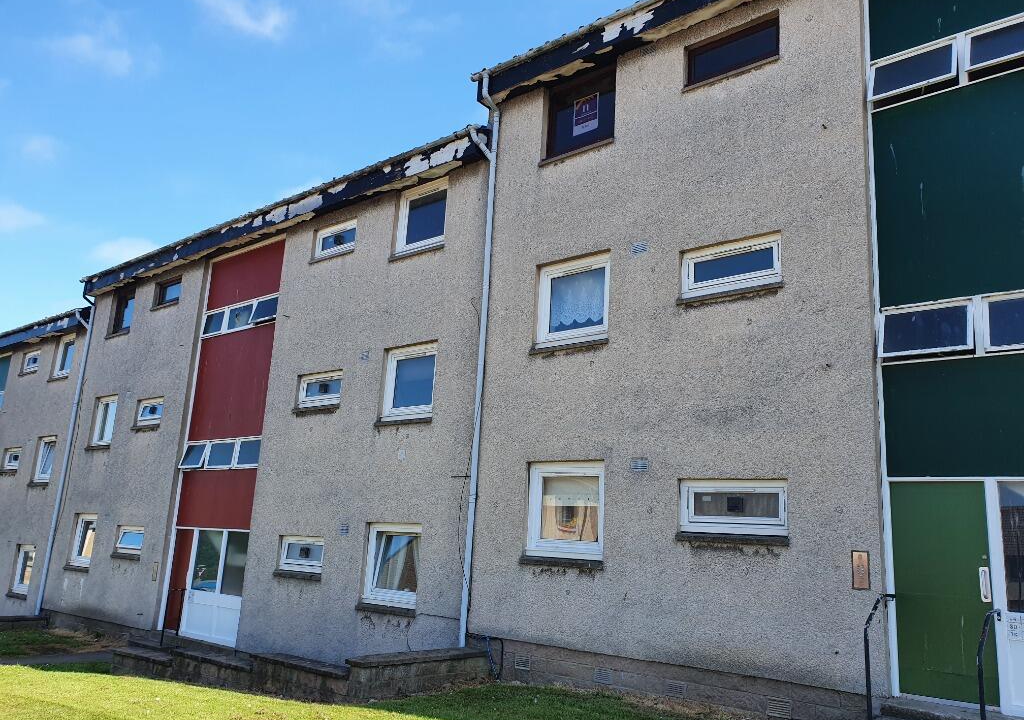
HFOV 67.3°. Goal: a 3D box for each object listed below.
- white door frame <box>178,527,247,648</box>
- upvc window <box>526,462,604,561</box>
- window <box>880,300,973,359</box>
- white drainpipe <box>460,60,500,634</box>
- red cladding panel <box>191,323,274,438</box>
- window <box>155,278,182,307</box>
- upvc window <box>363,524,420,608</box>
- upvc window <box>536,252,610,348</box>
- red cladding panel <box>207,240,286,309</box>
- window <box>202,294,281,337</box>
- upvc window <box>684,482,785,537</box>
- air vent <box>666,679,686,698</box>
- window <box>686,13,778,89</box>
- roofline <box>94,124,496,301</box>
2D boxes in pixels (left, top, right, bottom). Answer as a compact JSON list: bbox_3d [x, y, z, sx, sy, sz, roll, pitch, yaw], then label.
[{"bbox_3d":[-5.542,4.245,14.482,2.090,2.002,0.080,-8,-17,38],"label":"white door frame"},{"bbox_3d":[0.721,1.919,9.849,1.210,1.198,0.100,-8,-17,38],"label":"upvc window"},{"bbox_3d":[3.945,-0.305,7.343,0.810,0.529,0.073,-7,-25,39],"label":"window"},{"bbox_3d":[-0.504,-0.300,10.748,0.230,8.214,0.345,-7,-16,39],"label":"white drainpipe"},{"bbox_3d":[-5.539,0.479,15.210,2.853,2.142,0.063,-7,-16,39],"label":"red cladding panel"},{"bbox_3d":[-7.757,-1.513,17.592,1.181,0.585,0.094,-7,-16,39],"label":"window"},{"bbox_3d":[-1.753,3.086,11.582,1.202,1.182,0.100,-8,-17,38],"label":"upvc window"},{"bbox_3d":[0.864,-0.785,10.494,1.202,1.206,0.100,-8,-17,38],"label":"upvc window"},{"bbox_3d":[-5.419,-1.699,15.703,2.853,1.097,0.063,-7,-16,39],"label":"red cladding panel"},{"bbox_3d":[-5.485,-0.867,15.532,2.947,0.627,0.105,-7,-16,39],"label":"window"},{"bbox_3d":[2.465,1.624,8.478,1.235,0.579,0.100,-8,-17,38],"label":"upvc window"},{"bbox_3d":[1.744,3.460,8.088,0.228,0.153,0.031,-7,-16,39],"label":"air vent"},{"bbox_3d":[2.837,-3.886,9.792,1.239,0.603,0.100,-8,-17,38],"label":"window"},{"bbox_3d":[-5.935,-2.672,16.225,14.100,0.424,0.150,-8,-17,38],"label":"roofline"}]

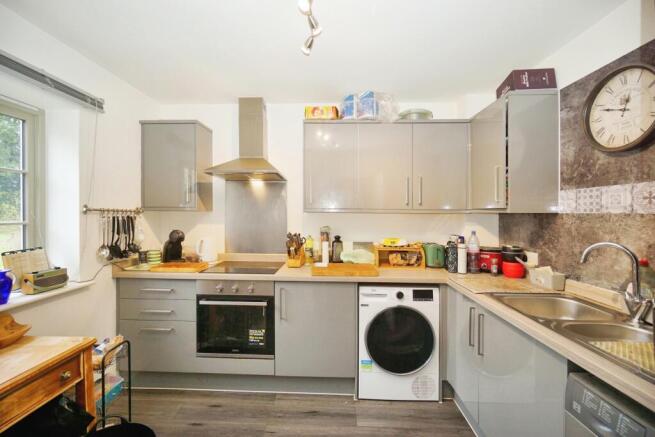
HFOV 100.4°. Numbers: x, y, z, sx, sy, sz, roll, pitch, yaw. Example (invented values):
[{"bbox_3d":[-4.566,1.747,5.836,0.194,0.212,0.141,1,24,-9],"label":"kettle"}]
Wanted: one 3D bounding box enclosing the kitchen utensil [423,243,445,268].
[{"bbox_3d":[0.930,0.322,2.455,0.175,0.200,0.250,0,1,2],"label":"kitchen utensil"}]

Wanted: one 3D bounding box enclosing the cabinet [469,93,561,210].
[{"bbox_3d":[1.350,-0.431,2.033,0.335,0.787,0.510,0,0,2],"label":"cabinet"}]

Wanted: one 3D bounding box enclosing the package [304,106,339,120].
[{"bbox_3d":[-0.043,-0.887,2.395,0.285,0.128,0.130,0,1,2],"label":"package"}]

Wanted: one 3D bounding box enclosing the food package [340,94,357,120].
[{"bbox_3d":[0.189,-0.946,2.360,0.120,0.220,0.070,1,0,29],"label":"food package"}]

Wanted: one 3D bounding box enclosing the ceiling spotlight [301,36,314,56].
[{"bbox_3d":[-0.110,-0.955,1.516,0.058,0.098,0.058,22,1,2],"label":"ceiling spotlight"}]

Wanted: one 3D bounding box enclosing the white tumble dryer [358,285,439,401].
[{"bbox_3d":[0.543,0.931,2.320,0.595,0.845,0.580,0,1,2],"label":"white tumble dryer"}]

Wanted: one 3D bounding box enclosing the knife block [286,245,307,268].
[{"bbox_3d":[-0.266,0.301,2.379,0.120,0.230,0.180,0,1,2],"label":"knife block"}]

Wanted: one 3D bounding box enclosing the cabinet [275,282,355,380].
[{"bbox_3d":[-0.080,0.830,2.337,0.605,0.715,0.575,0,1,2],"label":"cabinet"}]

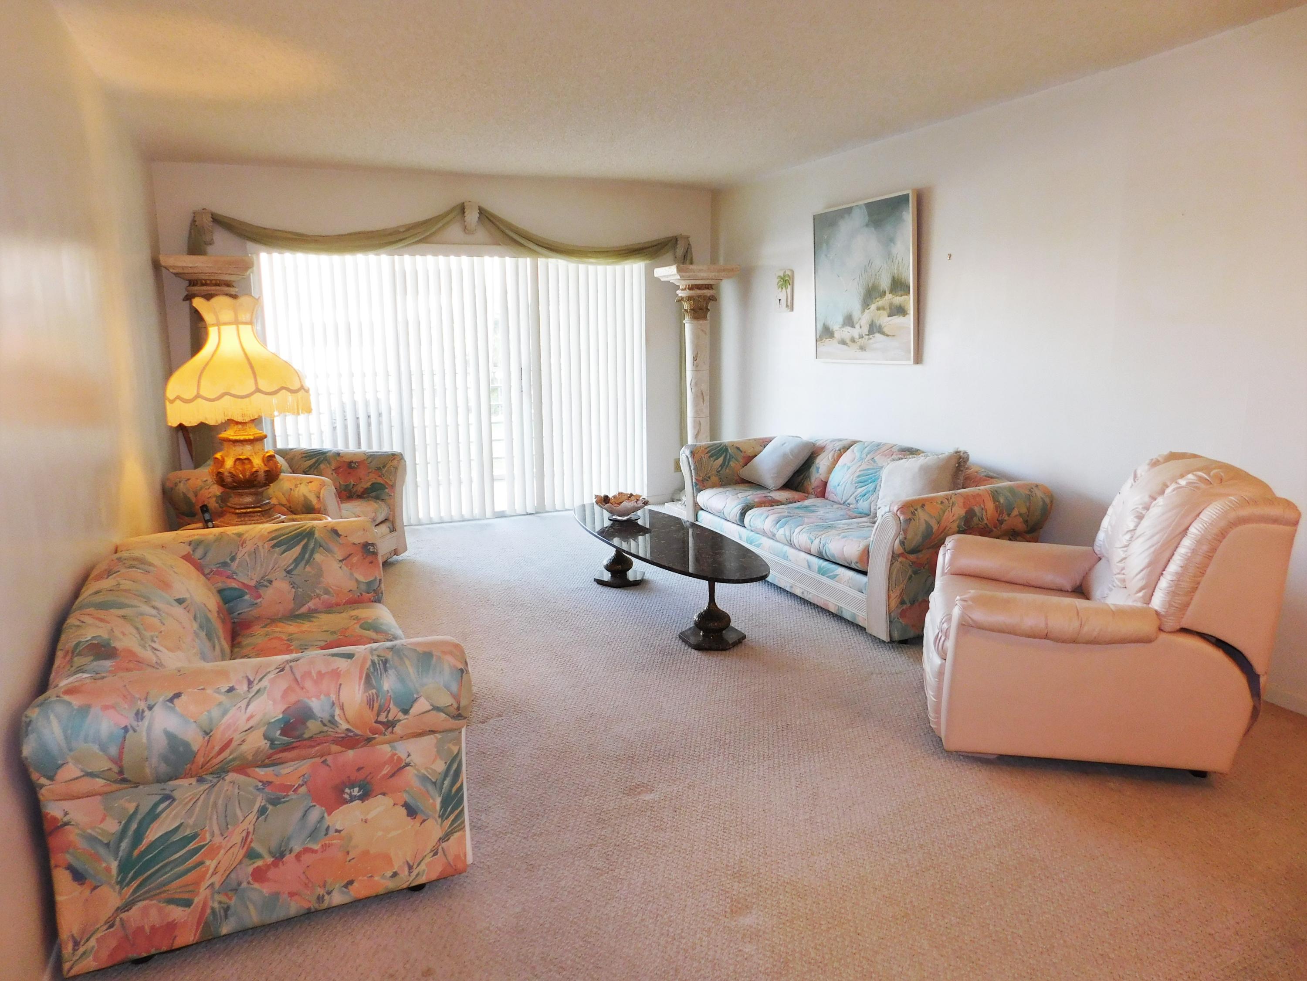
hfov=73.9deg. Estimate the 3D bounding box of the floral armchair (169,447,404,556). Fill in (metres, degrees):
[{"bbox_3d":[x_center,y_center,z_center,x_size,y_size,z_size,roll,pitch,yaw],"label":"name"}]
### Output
[{"bbox_3d":[-2.045,0.154,4.934,0.923,0.753,1.022,1,11,9],"label":"floral armchair"}]

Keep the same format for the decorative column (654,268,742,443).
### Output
[{"bbox_3d":[0.318,-0.717,6.507,0.476,1.832,0.476,-5,12,-24],"label":"decorative column"}]

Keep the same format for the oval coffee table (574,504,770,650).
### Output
[{"bbox_3d":[0.021,0.412,4.445,0.549,0.383,1.846,-5,12,-24],"label":"oval coffee table"}]

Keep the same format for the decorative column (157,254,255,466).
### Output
[{"bbox_3d":[-2.589,-0.449,5.255,0.476,1.832,0.476,-5,12,-24],"label":"decorative column"}]

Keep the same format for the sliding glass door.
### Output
[{"bbox_3d":[-1.304,-0.713,6.335,2.741,1.896,0.099,-5,12,-24],"label":"sliding glass door"}]

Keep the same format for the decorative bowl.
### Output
[{"bbox_3d":[-0.167,0.083,4.785,0.305,0.142,0.284,-5,12,-24],"label":"decorative bowl"}]

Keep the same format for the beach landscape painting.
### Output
[{"bbox_3d":[1.257,-1.232,5.196,0.045,0.923,0.930,-9,13,-23],"label":"beach landscape painting"}]

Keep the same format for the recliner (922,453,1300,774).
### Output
[{"bbox_3d":[1.514,0.342,3.156,1.051,0.966,0.937,1,11,11],"label":"recliner"}]

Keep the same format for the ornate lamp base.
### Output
[{"bbox_3d":[-1.773,-0.068,3.799,0.298,0.483,0.298,-5,12,-24],"label":"ornate lamp base"}]

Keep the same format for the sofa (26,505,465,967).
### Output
[{"bbox_3d":[-1.213,0.550,2.736,0.916,0.774,1.704,-5,12,-24],"label":"sofa"}]

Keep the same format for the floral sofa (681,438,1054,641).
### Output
[{"bbox_3d":[1.019,0.120,4.884,0.895,0.774,2.173,-5,12,-24],"label":"floral sofa"}]

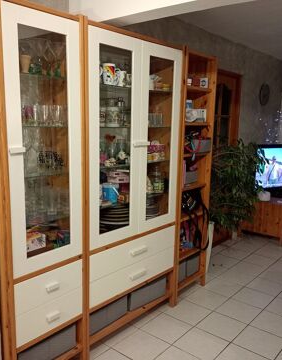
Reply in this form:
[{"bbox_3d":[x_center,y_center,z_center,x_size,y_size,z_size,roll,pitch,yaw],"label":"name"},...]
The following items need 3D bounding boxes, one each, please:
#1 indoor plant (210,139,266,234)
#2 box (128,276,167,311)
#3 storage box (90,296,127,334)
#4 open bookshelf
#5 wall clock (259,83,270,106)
[{"bbox_3d":[0.981,0.046,3.844,0.550,0.940,0.580,9,12,39],"label":"indoor plant"},{"bbox_3d":[-0.069,0.858,3.013,0.350,0.150,0.420,9,12,39],"label":"box"},{"bbox_3d":[-0.364,0.911,2.667,0.350,0.150,0.400,9,12,39],"label":"storage box"},{"bbox_3d":[0.317,-0.022,3.292,0.400,2.080,0.520,9,12,39],"label":"open bookshelf"},{"bbox_3d":[1.720,-1.183,5.180,0.040,0.300,0.295,9,12,39],"label":"wall clock"}]

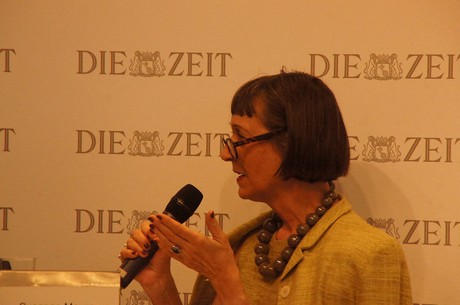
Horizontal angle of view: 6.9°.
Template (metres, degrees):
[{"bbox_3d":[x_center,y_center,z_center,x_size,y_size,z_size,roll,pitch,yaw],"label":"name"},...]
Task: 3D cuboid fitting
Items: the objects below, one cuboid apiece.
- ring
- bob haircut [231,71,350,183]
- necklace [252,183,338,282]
[{"bbox_3d":[-0.096,0.176,6.930,0.018,0.021,0.024,30,-7,-6],"label":"ring"},{"bbox_3d":[0.111,-0.044,7.100,0.213,0.207,0.188,-7,2,-15],"label":"bob haircut"},{"bbox_3d":[0.123,0.143,7.080,0.150,0.182,0.165,2,1,44],"label":"necklace"}]

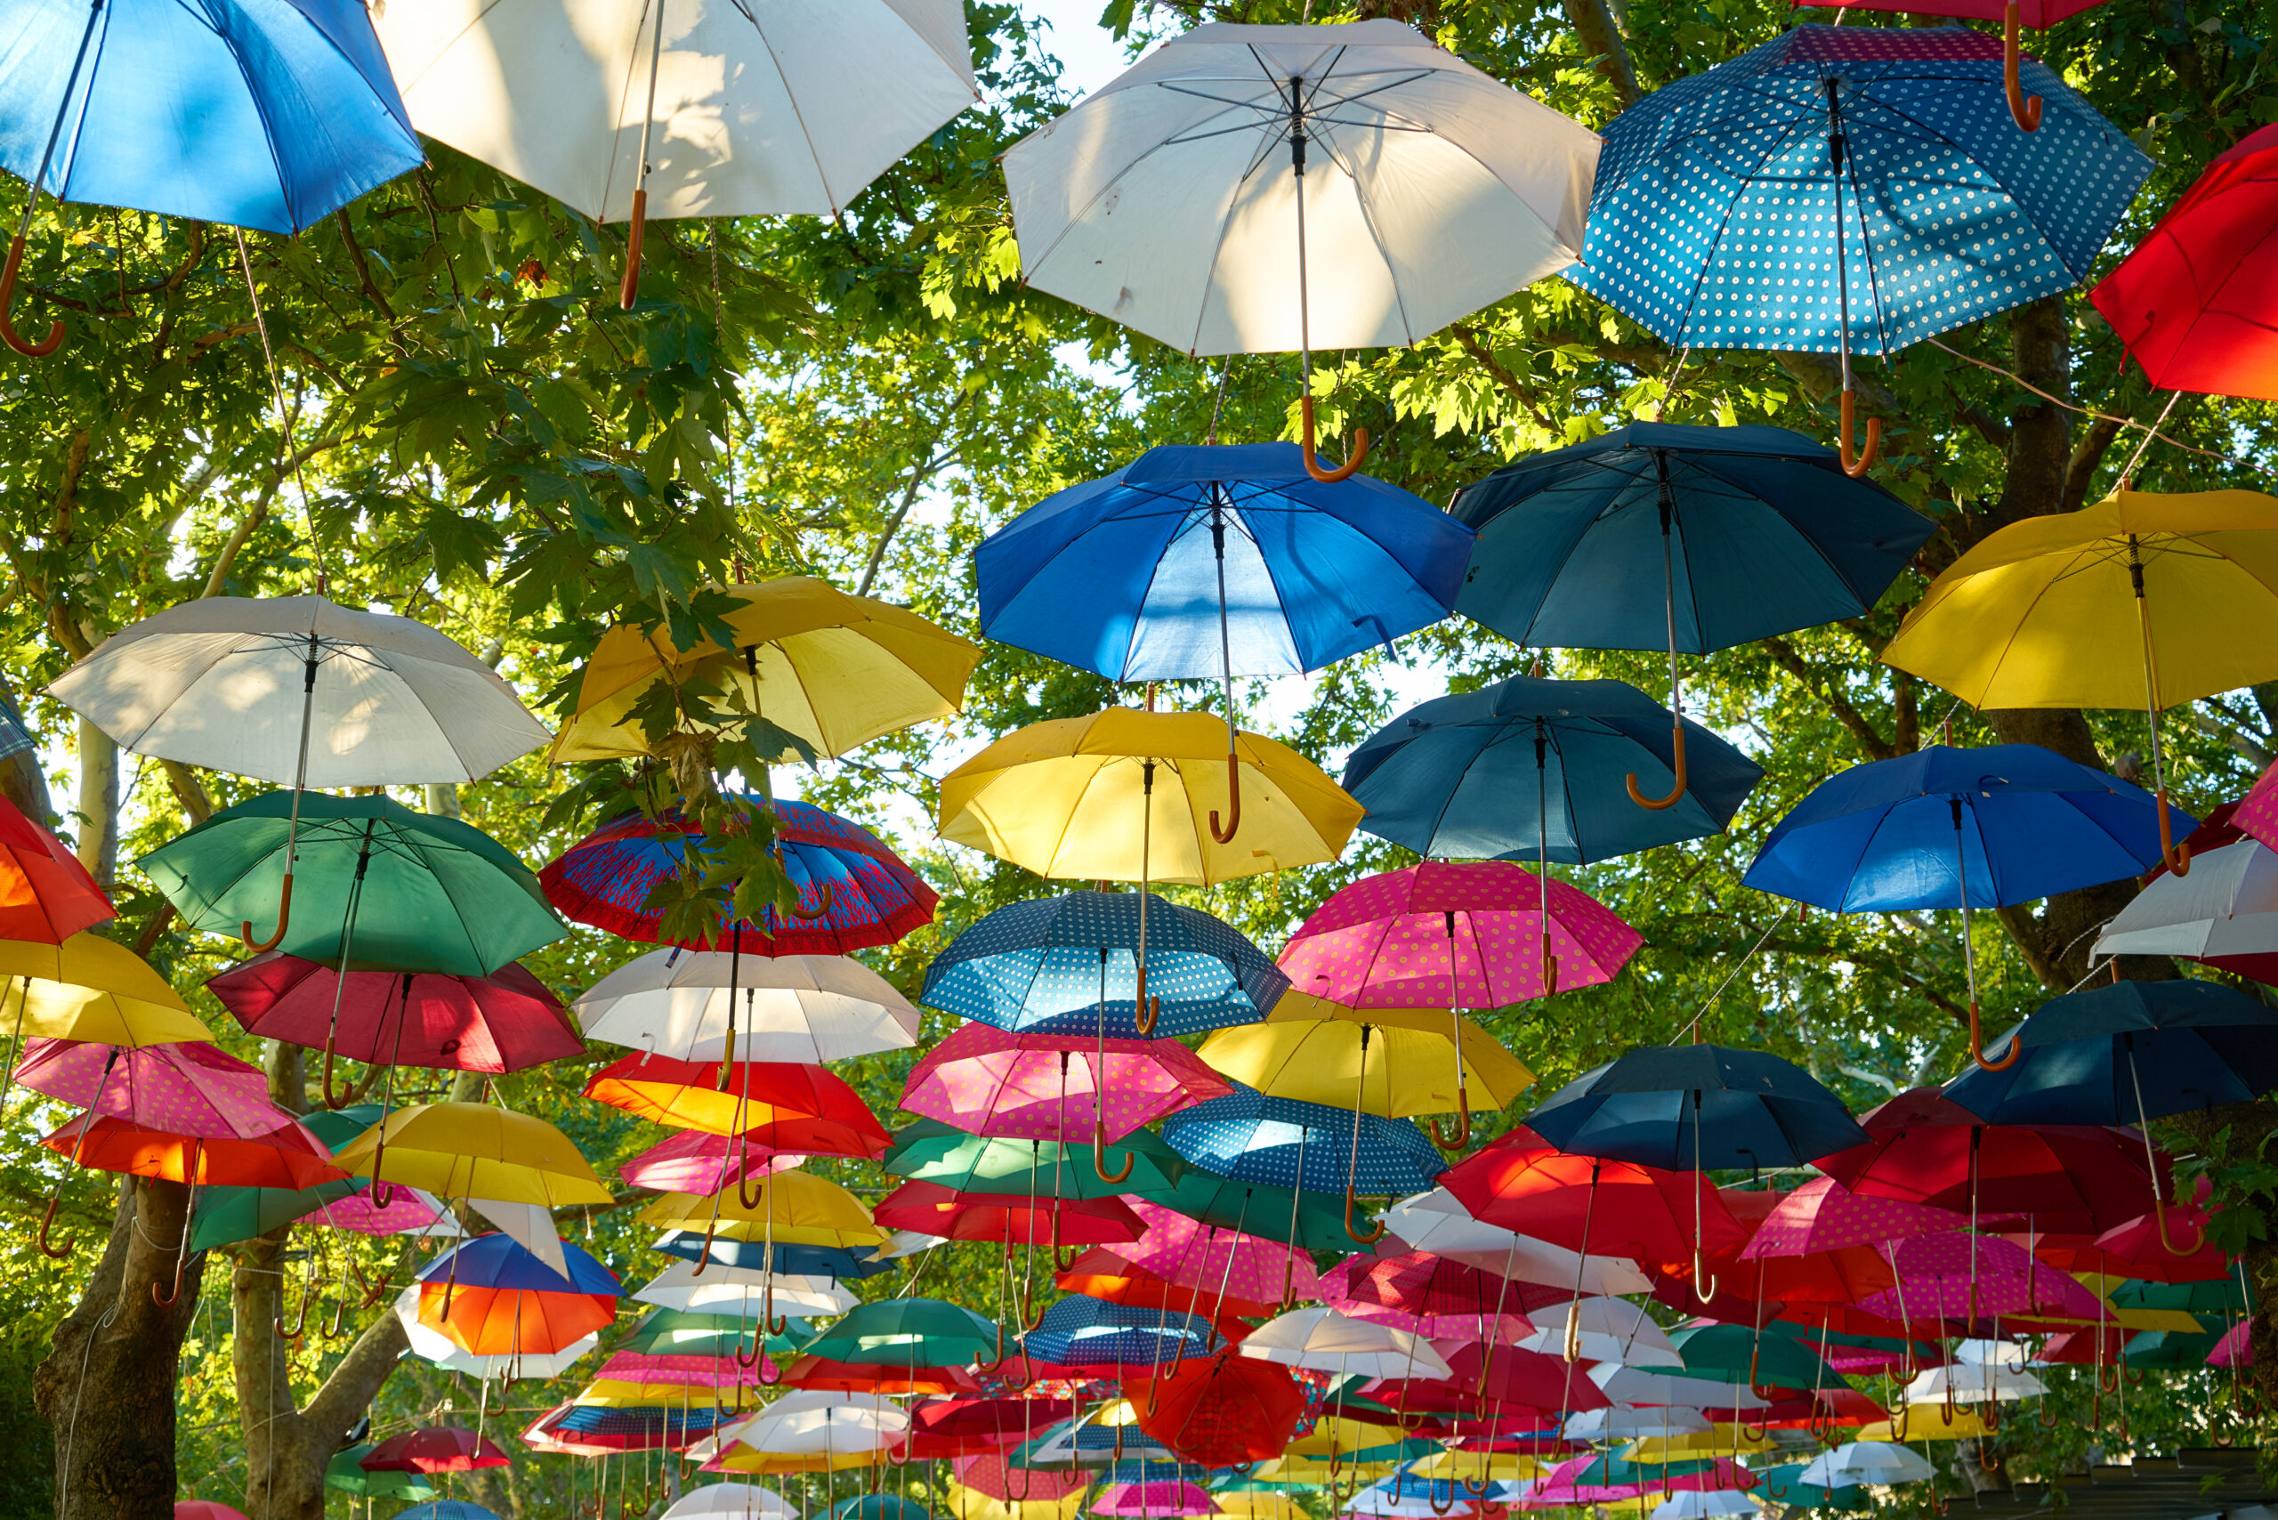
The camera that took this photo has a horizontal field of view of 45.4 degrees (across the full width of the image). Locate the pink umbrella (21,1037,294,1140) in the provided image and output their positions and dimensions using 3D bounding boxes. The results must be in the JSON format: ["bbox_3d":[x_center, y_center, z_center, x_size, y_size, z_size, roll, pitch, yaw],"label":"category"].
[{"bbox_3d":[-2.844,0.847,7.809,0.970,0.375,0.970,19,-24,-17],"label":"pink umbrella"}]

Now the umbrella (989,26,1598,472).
[{"bbox_3d":[0.269,-0.821,4.467,1.030,0.811,1.030,-2,-19,4],"label":"umbrella"}]

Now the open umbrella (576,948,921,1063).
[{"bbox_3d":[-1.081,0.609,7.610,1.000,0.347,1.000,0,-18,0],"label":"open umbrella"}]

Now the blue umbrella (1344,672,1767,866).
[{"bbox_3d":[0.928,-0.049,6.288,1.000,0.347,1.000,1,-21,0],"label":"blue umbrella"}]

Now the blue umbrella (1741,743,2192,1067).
[{"bbox_3d":[1.899,0.321,6.224,1.020,0.805,1.020,-6,-19,17],"label":"blue umbrella"}]

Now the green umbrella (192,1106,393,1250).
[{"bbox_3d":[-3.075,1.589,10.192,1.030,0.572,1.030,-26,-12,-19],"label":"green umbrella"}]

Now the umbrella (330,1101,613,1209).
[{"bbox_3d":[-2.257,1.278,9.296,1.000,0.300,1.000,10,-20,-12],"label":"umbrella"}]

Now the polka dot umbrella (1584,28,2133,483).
[{"bbox_3d":[1.197,-0.843,4.634,1.030,0.811,1.030,-3,-21,15],"label":"polka dot umbrella"}]

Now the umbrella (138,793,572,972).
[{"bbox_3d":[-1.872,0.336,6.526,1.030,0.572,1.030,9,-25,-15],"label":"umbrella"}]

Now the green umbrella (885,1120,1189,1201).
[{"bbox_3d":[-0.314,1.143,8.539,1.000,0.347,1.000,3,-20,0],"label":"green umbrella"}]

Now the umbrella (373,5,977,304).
[{"bbox_3d":[-0.732,-1.025,4.074,1.000,0.790,1.000,7,-26,-12],"label":"umbrella"}]

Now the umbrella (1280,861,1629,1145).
[{"bbox_3d":[0.838,0.622,7.184,1.000,0.826,1.000,-2,-20,0],"label":"umbrella"}]

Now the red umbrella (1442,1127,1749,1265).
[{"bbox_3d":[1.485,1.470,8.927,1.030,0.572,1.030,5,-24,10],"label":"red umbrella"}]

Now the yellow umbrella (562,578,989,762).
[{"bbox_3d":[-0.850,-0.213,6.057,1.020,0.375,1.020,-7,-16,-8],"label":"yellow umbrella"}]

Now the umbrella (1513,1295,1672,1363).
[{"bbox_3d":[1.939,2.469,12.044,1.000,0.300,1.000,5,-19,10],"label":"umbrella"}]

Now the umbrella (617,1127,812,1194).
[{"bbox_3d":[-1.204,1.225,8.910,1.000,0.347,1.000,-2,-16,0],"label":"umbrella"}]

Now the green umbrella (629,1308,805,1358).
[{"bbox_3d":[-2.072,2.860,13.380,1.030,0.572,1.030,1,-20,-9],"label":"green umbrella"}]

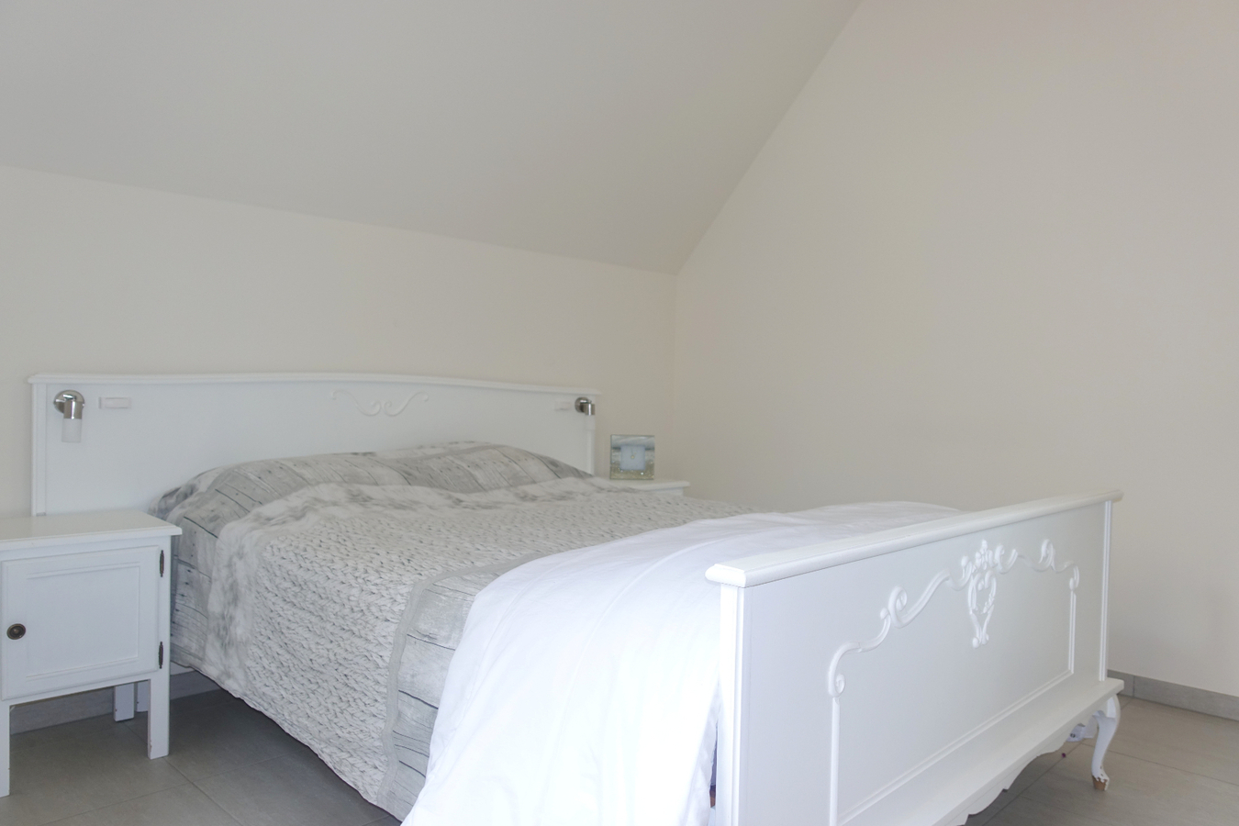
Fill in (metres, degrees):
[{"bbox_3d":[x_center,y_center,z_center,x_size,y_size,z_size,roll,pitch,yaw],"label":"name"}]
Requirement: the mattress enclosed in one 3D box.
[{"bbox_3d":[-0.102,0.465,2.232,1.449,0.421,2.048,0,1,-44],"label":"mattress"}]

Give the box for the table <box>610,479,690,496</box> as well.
[{"bbox_3d":[0.010,0.601,3.560,0.425,0.593,0.402,0,1,-44],"label":"table"}]

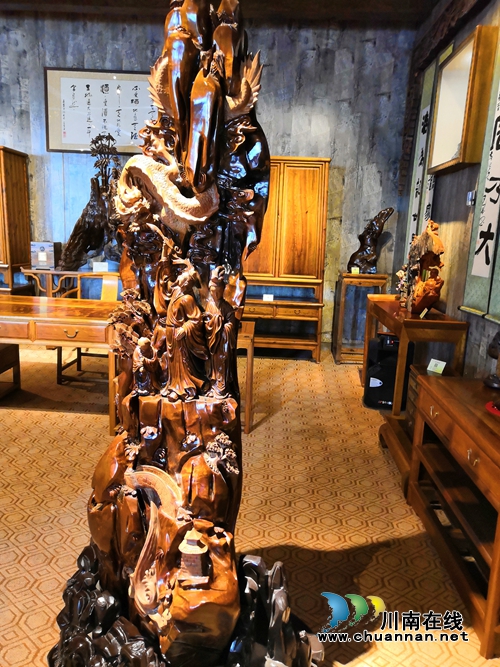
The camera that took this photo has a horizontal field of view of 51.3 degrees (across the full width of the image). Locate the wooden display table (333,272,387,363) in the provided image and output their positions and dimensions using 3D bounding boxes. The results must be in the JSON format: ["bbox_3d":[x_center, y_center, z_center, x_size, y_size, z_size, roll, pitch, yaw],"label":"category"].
[{"bbox_3d":[1.218,-0.181,5.820,0.476,0.983,0.504,3,11,2],"label":"wooden display table"}]

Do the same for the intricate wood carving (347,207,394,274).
[{"bbox_3d":[1.290,-1.000,5.627,0.455,0.704,0.336,3,11,2],"label":"intricate wood carving"}]

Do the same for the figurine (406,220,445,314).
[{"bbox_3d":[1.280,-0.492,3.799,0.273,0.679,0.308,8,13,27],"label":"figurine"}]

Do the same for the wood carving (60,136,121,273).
[{"bbox_3d":[-1.687,-1.433,5.790,0.840,1.498,0.462,3,11,2],"label":"wood carving"}]

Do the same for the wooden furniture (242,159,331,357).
[{"bbox_3d":[0.305,-0.807,5.783,1.043,2.148,0.546,3,11,2],"label":"wooden furniture"}]

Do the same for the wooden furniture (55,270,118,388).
[{"bbox_3d":[-1.321,-0.039,4.698,0.630,0.931,0.532,3,11,2],"label":"wooden furniture"}]

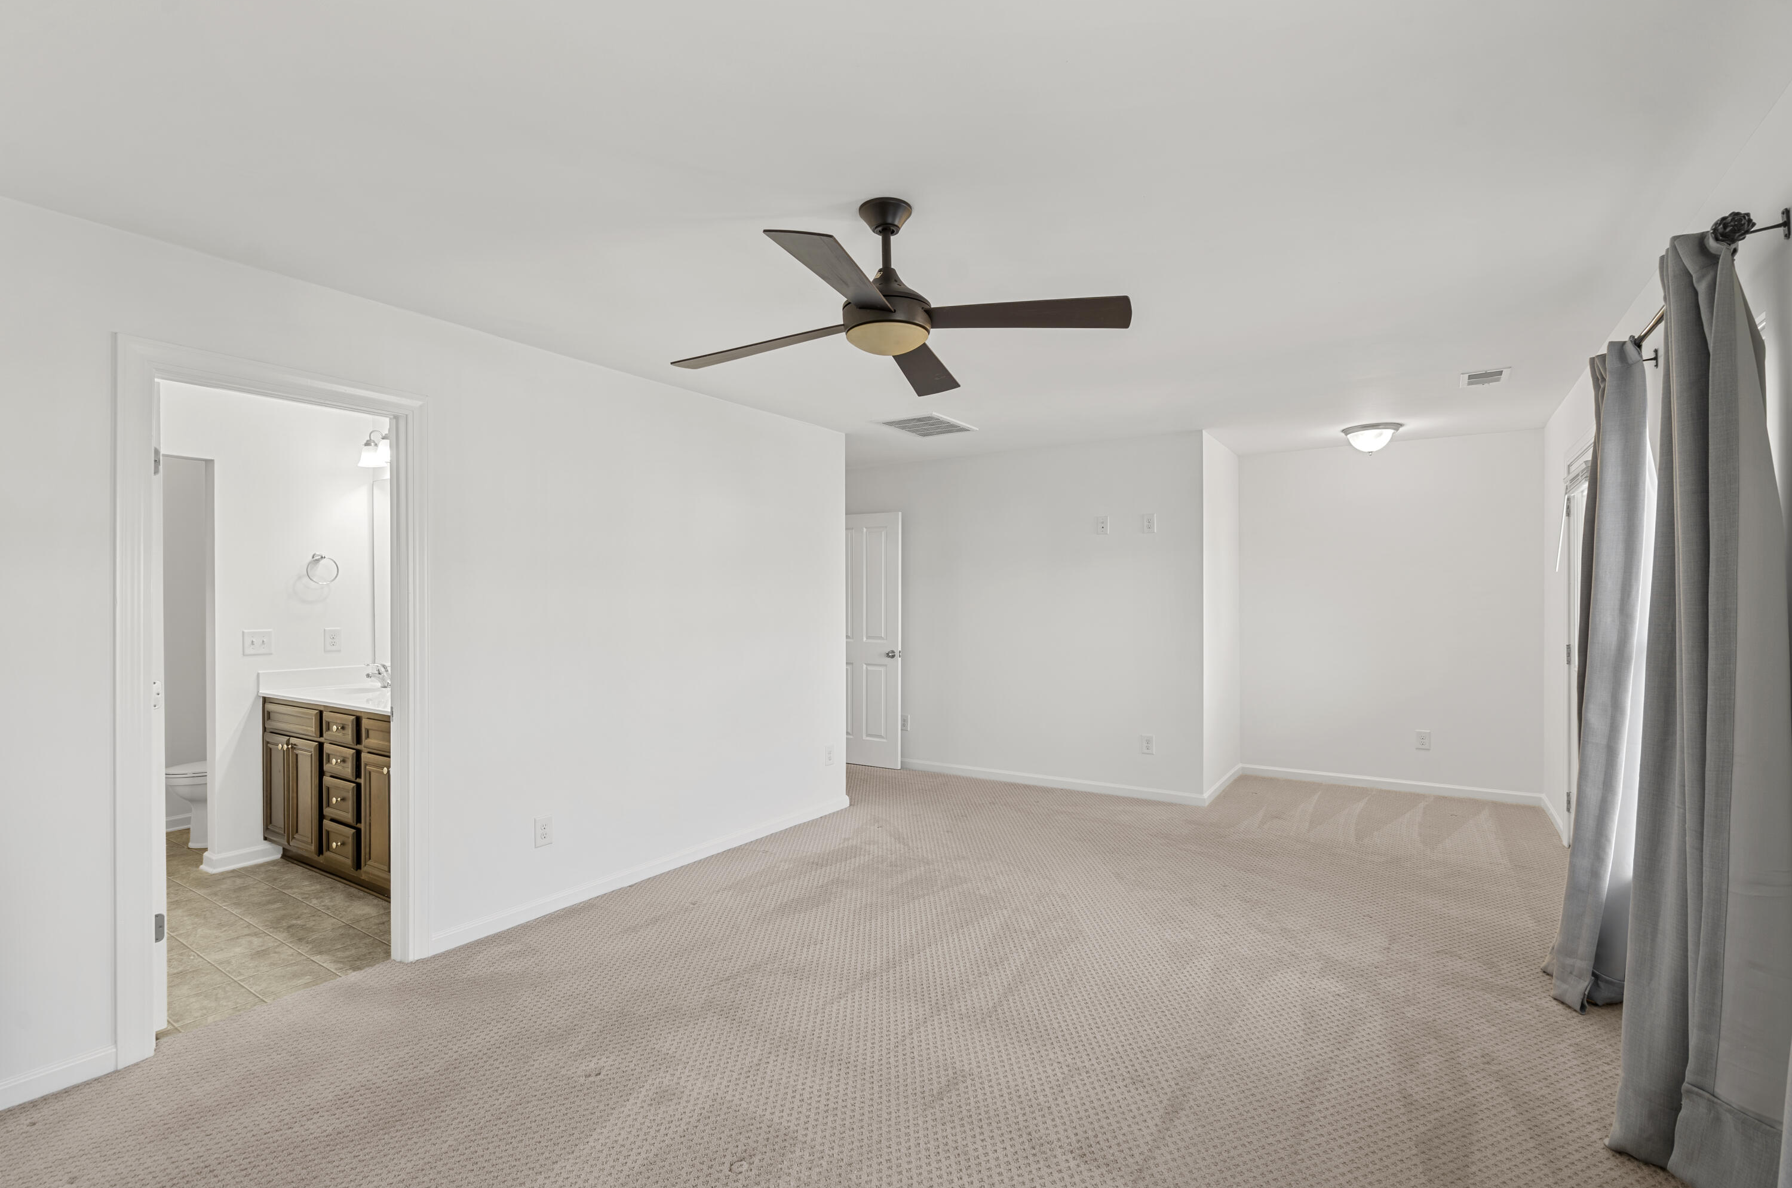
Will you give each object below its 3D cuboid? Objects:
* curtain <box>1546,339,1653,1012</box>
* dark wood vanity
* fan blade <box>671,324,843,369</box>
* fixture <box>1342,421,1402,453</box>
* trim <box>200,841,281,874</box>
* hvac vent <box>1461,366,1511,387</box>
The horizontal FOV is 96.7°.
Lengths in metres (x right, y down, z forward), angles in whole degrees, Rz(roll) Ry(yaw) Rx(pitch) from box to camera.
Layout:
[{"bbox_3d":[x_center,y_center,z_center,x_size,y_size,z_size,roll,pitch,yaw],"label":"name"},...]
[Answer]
[{"bbox_3d":[2.304,0.274,2.614,0.255,2.140,0.420,-1,0,33],"label":"curtain"},{"bbox_3d":[-2.455,0.959,3.920,1.720,0.870,0.530,-1,0,33],"label":"dark wood vanity"},{"bbox_3d":[-0.392,-0.703,2.282,0.510,0.015,0.140,-7,9,16],"label":"fan blade"},{"bbox_3d":[3.001,-0.967,5.018,0.335,0.185,0.340,-1,0,33],"label":"fixture"},{"bbox_3d":[-3.407,1.353,4.154,0.165,0.095,0.310,-1,0,33],"label":"trim"},{"bbox_3d":[2.914,-1.056,3.946,0.198,0.020,0.310,-1,0,33],"label":"hvac vent"}]

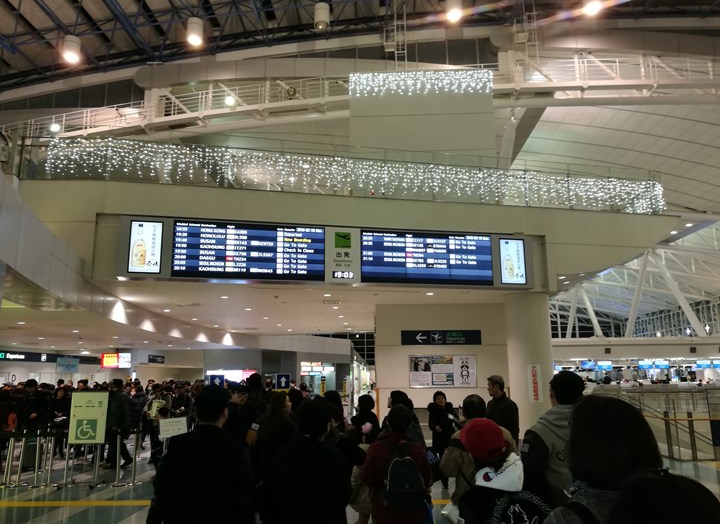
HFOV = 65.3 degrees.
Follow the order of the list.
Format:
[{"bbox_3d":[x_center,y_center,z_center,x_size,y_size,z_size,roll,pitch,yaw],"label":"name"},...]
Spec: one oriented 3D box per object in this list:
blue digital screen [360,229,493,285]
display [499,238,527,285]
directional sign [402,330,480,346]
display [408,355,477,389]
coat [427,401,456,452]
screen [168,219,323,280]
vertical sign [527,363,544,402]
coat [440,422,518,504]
[{"bbox_3d":[1.746,-0.077,14.477,3.568,1.360,0.120,2,-12,-13],"label":"blue digital screen"},{"bbox_3d":[4.057,0.000,14.986,0.778,1.251,0.100,2,-12,-13],"label":"display"},{"bbox_3d":[2.376,2.219,16.440,2.330,0.429,0.100,-1,-12,0],"label":"directional sign"},{"bbox_3d":[2.407,3.171,16.215,1.950,0.939,0.050,-1,-12,0],"label":"display"},{"bbox_3d":[1.354,2.750,9.332,0.530,0.930,0.360,-2,-12,7],"label":"coat"},{"bbox_3d":[-2.619,-0.239,13.499,3.591,1.356,0.120,2,-12,-13],"label":"screen"},{"bbox_3d":[4.254,2.958,13.677,0.344,0.947,0.030,-2,-11,8],"label":"vertical sign"},{"bbox_3d":[0.899,1.517,4.227,0.560,0.640,0.340,-1,-12,3],"label":"coat"}]

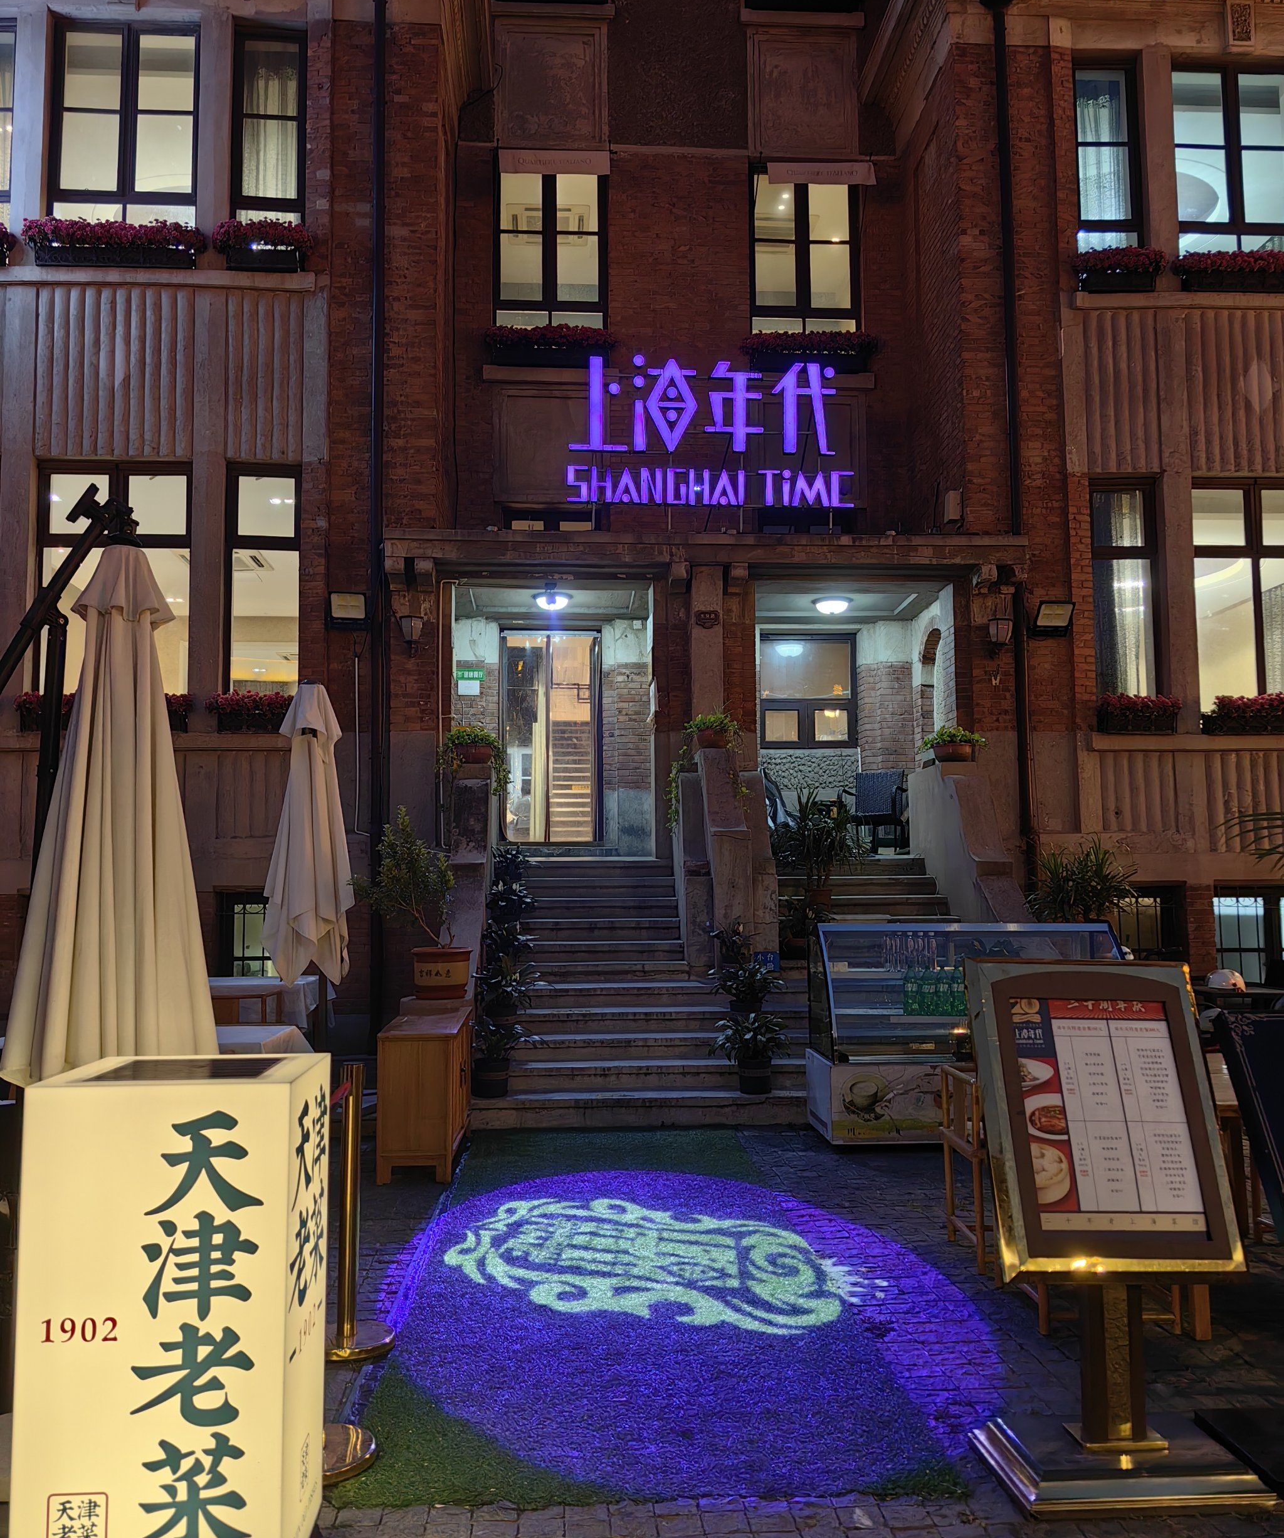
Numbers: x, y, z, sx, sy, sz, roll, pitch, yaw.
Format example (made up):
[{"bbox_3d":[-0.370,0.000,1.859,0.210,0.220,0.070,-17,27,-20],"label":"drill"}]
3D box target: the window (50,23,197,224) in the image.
[{"bbox_3d":[-4.528,-5.574,11.742,1.261,1.957,0.150,0,-4,-4],"label":"window"}]

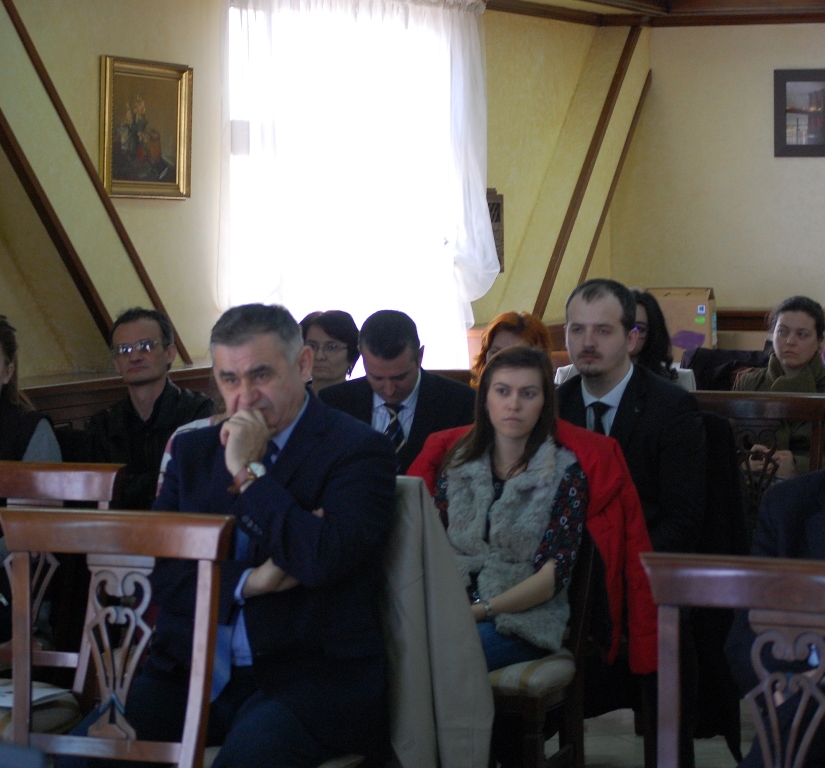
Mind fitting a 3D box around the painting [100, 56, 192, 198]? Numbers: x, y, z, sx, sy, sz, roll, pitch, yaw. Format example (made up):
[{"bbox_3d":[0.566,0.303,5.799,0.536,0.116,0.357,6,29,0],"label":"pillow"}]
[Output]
[{"bbox_3d":[-0.893,-0.858,8.811,0.040,0.455,0.455,3,5,32],"label":"painting"}]

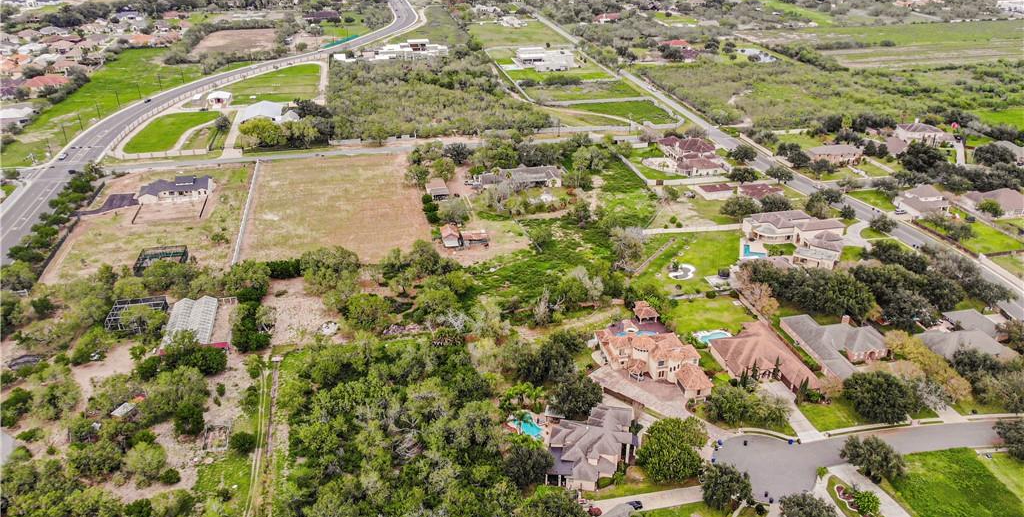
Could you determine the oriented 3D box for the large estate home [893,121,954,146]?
[{"bbox_3d":[229.895,-69.874,392.827,27.000,8.800,21.000,-4,28,-7],"label":"large estate home"}]

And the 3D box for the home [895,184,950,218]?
[{"bbox_3d":[180.192,-26.310,311.149,17.500,8.500,20.500,-7,29,-12],"label":"home"}]

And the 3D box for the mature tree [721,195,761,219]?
[{"bbox_3d":[96.800,-21.283,301.153,15.000,9.000,15.000,0,28,0],"label":"mature tree"}]

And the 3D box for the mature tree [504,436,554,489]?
[{"bbox_3d":[4.078,48.468,166.349,11.600,12.300,11.600,0,28,0],"label":"mature tree"}]

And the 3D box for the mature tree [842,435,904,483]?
[{"bbox_3d":[87.166,48.406,171.474,14.300,7.600,14.300,0,28,0],"label":"mature tree"}]

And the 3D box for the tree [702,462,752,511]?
[{"bbox_3d":[48.705,52.138,160.828,10.800,11.000,10.800,0,28,0],"label":"tree"}]

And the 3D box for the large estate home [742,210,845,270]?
[{"bbox_3d":[110.073,-8.398,261.865,36.500,9.000,36.000,-6,29,-11],"label":"large estate home"}]

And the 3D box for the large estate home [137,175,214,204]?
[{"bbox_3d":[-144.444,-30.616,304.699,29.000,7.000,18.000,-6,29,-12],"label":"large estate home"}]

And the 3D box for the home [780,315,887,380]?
[{"bbox_3d":[96.105,23.789,202.982,23.800,7.500,31.000,-5,28,-10],"label":"home"}]

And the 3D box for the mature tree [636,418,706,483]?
[{"bbox_3d":[35.689,43.967,160.292,15.000,11.800,15.000,0,28,0],"label":"mature tree"}]

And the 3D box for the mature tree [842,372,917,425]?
[{"bbox_3d":[91.288,35.552,177.903,15.300,10.300,15.300,0,28,0],"label":"mature tree"}]

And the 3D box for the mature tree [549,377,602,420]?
[{"bbox_3d":[16.087,35.556,178.132,12.700,9.800,12.700,0,28,0],"label":"mature tree"}]

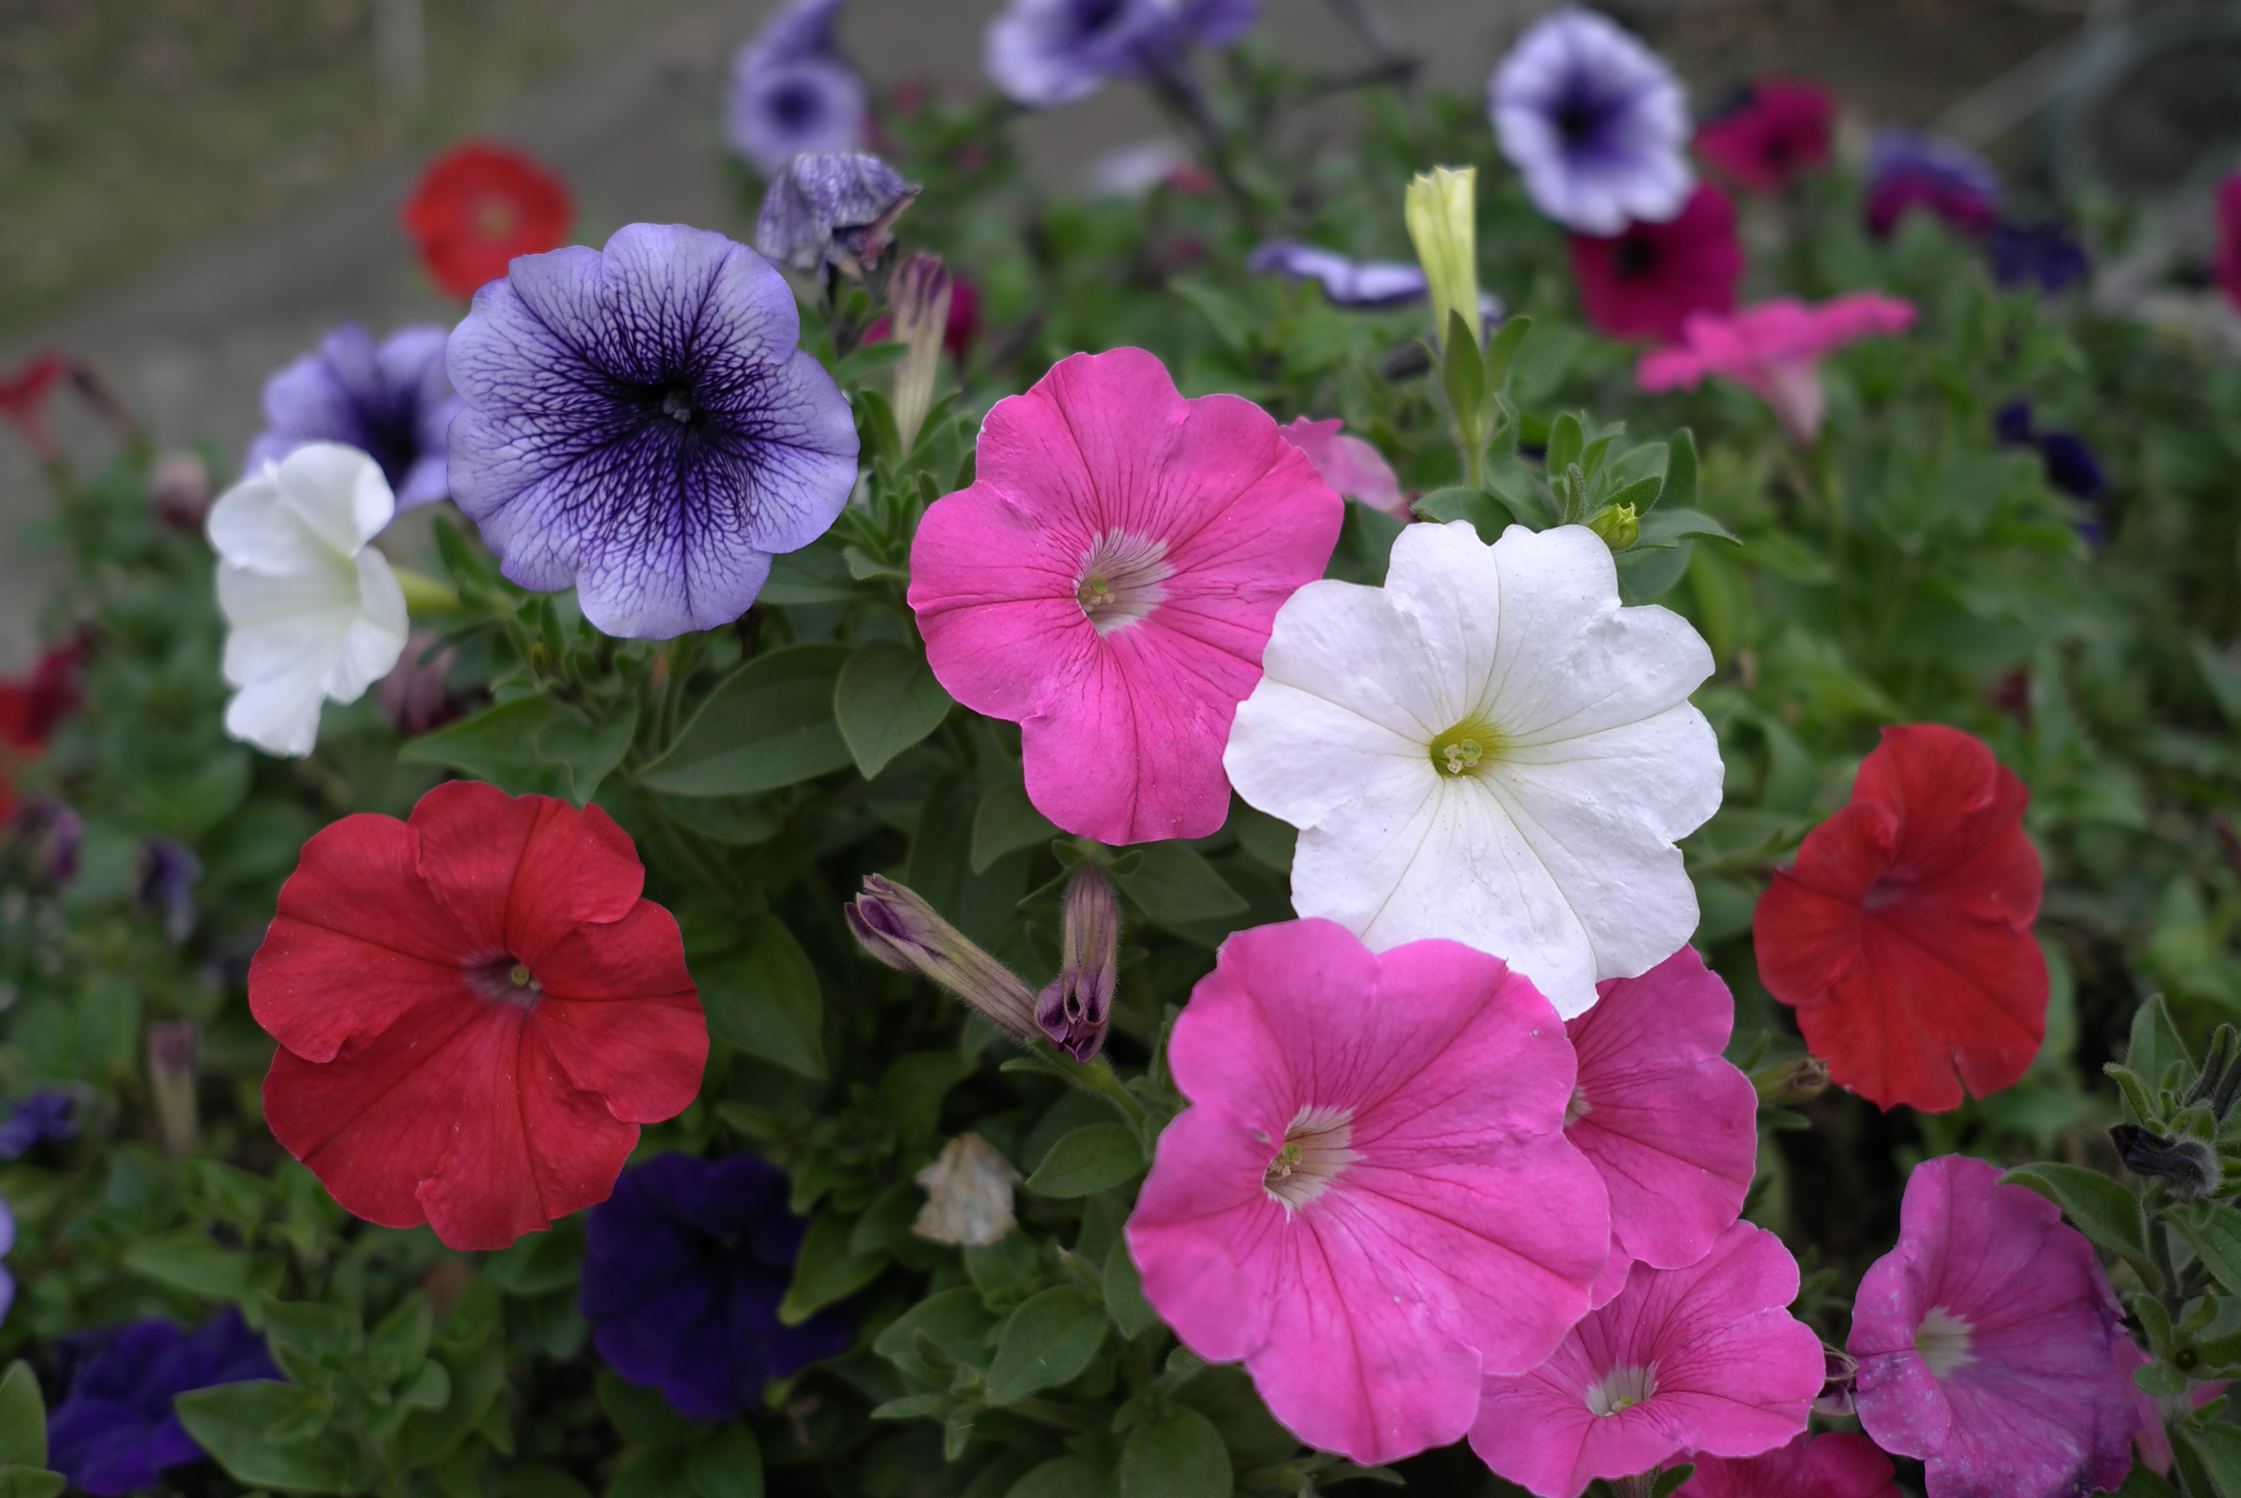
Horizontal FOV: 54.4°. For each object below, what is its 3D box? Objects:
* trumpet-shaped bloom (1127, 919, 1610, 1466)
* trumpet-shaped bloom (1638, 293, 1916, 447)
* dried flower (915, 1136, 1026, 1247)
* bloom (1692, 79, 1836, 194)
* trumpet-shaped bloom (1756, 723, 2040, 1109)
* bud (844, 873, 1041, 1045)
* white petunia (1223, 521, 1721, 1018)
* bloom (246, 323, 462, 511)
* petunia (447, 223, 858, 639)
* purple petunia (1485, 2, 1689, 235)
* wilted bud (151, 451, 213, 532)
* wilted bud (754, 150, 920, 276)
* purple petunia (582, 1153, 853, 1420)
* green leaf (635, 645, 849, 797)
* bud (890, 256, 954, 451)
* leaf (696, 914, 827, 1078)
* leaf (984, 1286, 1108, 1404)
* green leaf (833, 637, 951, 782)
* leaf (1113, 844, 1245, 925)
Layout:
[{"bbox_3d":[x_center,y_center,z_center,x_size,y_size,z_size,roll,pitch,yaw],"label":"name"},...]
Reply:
[{"bbox_3d":[0.038,0.069,0.340,0.077,0.081,0.043,-8,-5,-17],"label":"trumpet-shaped bloom"},{"bbox_3d":[0.187,-0.108,0.620,0.076,0.042,0.070,-14,2,-8],"label":"trumpet-shaped bloom"},{"bbox_3d":[-0.029,0.082,0.405,0.019,0.018,0.016,2,7,0],"label":"dried flower"},{"bbox_3d":[0.301,-0.287,1.020,0.068,0.062,0.042,16,2,23],"label":"bloom"},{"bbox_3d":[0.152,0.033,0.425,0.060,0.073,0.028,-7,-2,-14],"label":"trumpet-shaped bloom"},{"bbox_3d":[-0.031,0.036,0.375,0.041,0.014,0.014,38,0,-12],"label":"bud"},{"bbox_3d":[0.057,0.005,0.366,0.079,0.079,0.038,4,-9,-1],"label":"white petunia"},{"bbox_3d":[-0.214,-0.093,0.610,0.072,0.068,0.042,12,-10,17],"label":"bloom"},{"bbox_3d":[-0.085,-0.057,0.403,0.073,0.073,0.036,1,0,-5],"label":"petunia"},{"bbox_3d":[0.172,-0.230,0.800,0.077,0.080,0.043,-2,6,-7],"label":"purple petunia"},{"bbox_3d":[-0.310,-0.085,0.720,0.019,0.026,0.020,-3,29,-12],"label":"wilted bud"},{"bbox_3d":[-0.060,-0.113,0.460,0.036,0.029,0.030,5,30,5],"label":"wilted bud"},{"bbox_3d":[-0.092,0.123,0.500,0.062,0.060,0.030,-3,-7,-7],"label":"purple petunia"},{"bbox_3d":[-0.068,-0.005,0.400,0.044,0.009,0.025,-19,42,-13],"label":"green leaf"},{"bbox_3d":[-0.045,-0.089,0.485,0.013,0.044,0.013,2,15,-6],"label":"bud"},{"bbox_3d":[-0.068,0.046,0.410,0.023,0.007,0.038,-32,67,-8],"label":"leaf"},{"bbox_3d":[-0.013,0.108,0.395,0.020,0.008,0.032,41,75,14],"label":"leaf"},{"bbox_3d":[-0.040,-0.008,0.395,0.024,0.008,0.034,14,57,16],"label":"green leaf"},{"bbox_3d":[0.009,0.025,0.412,0.031,0.008,0.018,19,55,18],"label":"leaf"}]

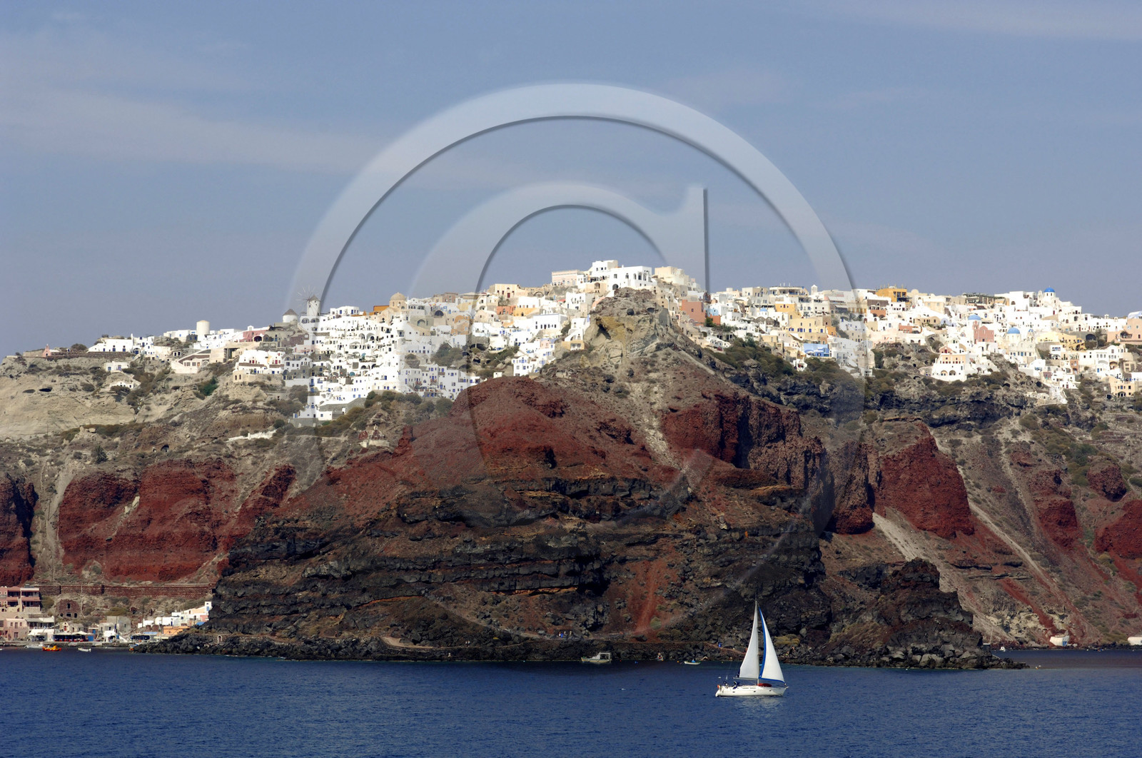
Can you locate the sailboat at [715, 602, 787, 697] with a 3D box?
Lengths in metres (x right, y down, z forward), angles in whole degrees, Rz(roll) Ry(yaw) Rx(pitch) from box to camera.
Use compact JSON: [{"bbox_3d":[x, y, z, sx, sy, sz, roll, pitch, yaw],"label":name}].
[{"bbox_3d":[32.759,49.261,560.000,13.200,17.300,4.200,0,-4,-4],"label":"sailboat"}]

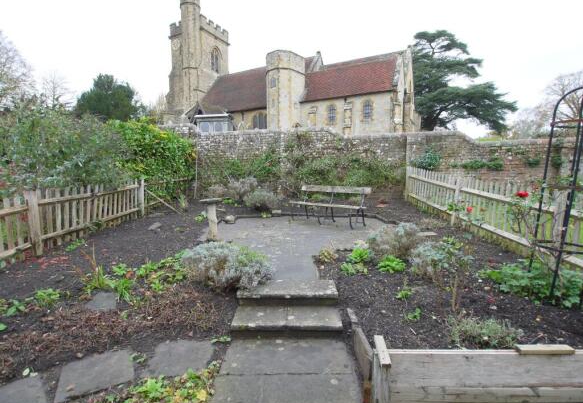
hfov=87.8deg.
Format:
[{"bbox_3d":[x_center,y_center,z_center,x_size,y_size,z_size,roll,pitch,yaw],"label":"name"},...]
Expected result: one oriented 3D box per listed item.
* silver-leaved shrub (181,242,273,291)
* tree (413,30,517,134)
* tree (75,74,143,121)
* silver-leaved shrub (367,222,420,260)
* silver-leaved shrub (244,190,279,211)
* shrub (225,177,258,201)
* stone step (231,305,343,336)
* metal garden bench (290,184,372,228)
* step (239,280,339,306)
[{"bbox_3d":[-0.751,0.675,3.672,1.050,0.430,0.880,0,8,0],"label":"silver-leaved shrub"},{"bbox_3d":[21.839,-15.078,40.359,16.500,15.000,15.500,0,8,0],"label":"tree"},{"bbox_3d":[-21.559,-10.699,35.899,7.900,8.700,7.700,0,8,0],"label":"tree"},{"bbox_3d":[1.456,0.476,4.402,0.750,0.470,0.700,0,8,0],"label":"silver-leaved shrub"},{"bbox_3d":[-0.746,-0.055,7.660,0.840,0.520,0.800,0,8,0],"label":"silver-leaved shrub"},{"bbox_3d":[-1.379,-0.283,8.538,0.880,0.660,0.820,0,8,0],"label":"shrub"},{"bbox_3d":[-0.036,1.139,2.920,1.010,0.131,0.383,0,8,1],"label":"stone step"},{"bbox_3d":[0.780,0.089,6.416,1.642,0.765,0.592,6,10,38],"label":"metal garden bench"},{"bbox_3d":[-0.036,0.979,3.249,1.020,0.120,0.377,0,8,1],"label":"step"}]

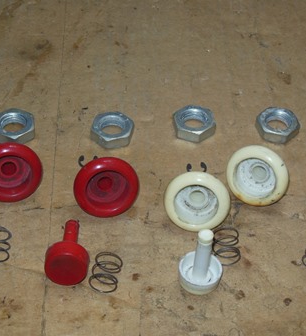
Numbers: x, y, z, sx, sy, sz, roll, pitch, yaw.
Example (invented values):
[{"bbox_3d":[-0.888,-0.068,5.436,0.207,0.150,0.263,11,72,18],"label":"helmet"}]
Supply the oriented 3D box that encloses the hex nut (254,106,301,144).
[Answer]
[{"bbox_3d":[0.076,-0.027,0.452,0.027,0.009,0.024,12,48,8],"label":"hex nut"}]

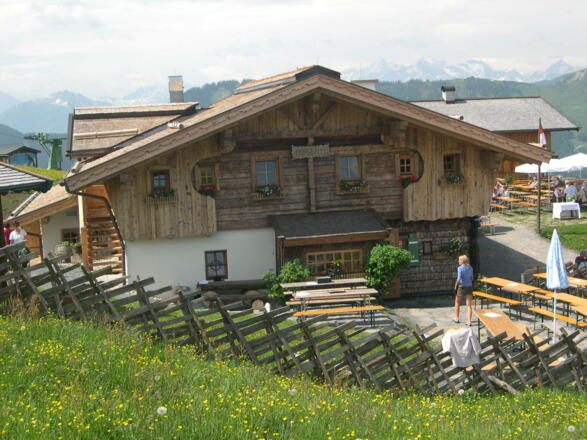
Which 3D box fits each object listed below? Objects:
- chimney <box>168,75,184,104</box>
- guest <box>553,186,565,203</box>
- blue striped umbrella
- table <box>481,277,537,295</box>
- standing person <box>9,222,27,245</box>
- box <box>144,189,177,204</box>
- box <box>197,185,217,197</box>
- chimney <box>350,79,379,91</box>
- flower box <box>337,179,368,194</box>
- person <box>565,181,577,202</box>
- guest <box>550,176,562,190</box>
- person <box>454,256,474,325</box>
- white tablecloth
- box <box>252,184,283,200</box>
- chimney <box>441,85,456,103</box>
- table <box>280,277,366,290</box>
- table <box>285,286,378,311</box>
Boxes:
[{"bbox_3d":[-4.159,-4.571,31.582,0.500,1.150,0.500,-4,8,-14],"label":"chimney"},{"bbox_3d":[13.853,-1.200,46.000,0.680,1.260,0.520,-3,6,-10],"label":"guest"},{"bbox_3d":[5.636,1.471,19.017,0.480,2.590,0.480,-4,8,-14],"label":"blue striped umbrella"},{"bbox_3d":[5.652,2.058,22.938,0.520,0.770,2.200,-4,6,-18],"label":"table"},{"bbox_3d":[-7.558,0.896,24.320,0.500,1.700,0.320,-3,8,-6],"label":"standing person"},{"bbox_3d":[-3.500,-0.611,23.200,0.820,0.360,0.260,-4,8,-14],"label":"box"},{"bbox_3d":[-2.312,-0.780,23.700,0.580,0.320,0.250,-4,8,-14],"label":"box"},{"bbox_3d":[2.385,-4.160,29.063,0.720,0.900,0.700,-4,8,-14],"label":"chimney"},{"bbox_3d":[1.646,-0.935,24.600,0.930,0.370,0.270,-4,8,-14],"label":"flower box"},{"bbox_3d":[14.925,-1.428,47.500,0.550,1.280,0.700,-3,6,-10],"label":"person"},{"bbox_3d":[15.513,-1.799,52.000,0.680,1.280,0.520,1,7,30],"label":"guest"},{"bbox_3d":[4.216,1.731,21.800,0.500,1.680,0.360,-3,6,-8],"label":"person"},{"bbox_3d":[13.408,-0.437,43.300,1.120,0.760,0.750,-3,6,-12],"label":"white tablecloth"},{"bbox_3d":[-0.686,-0.770,24.700,0.950,0.430,0.300,-3,6,-13],"label":"box"},{"bbox_3d":[8.791,-7.146,50.000,0.630,1.050,0.630,-4,8,-11],"label":"chimney"},{"bbox_3d":[0.817,2.017,23.052,2.200,0.750,0.500,-3,8,-9],"label":"table"},{"bbox_3d":[1.072,2.243,22.238,2.200,0.770,0.550,-3,6,-13],"label":"table"}]

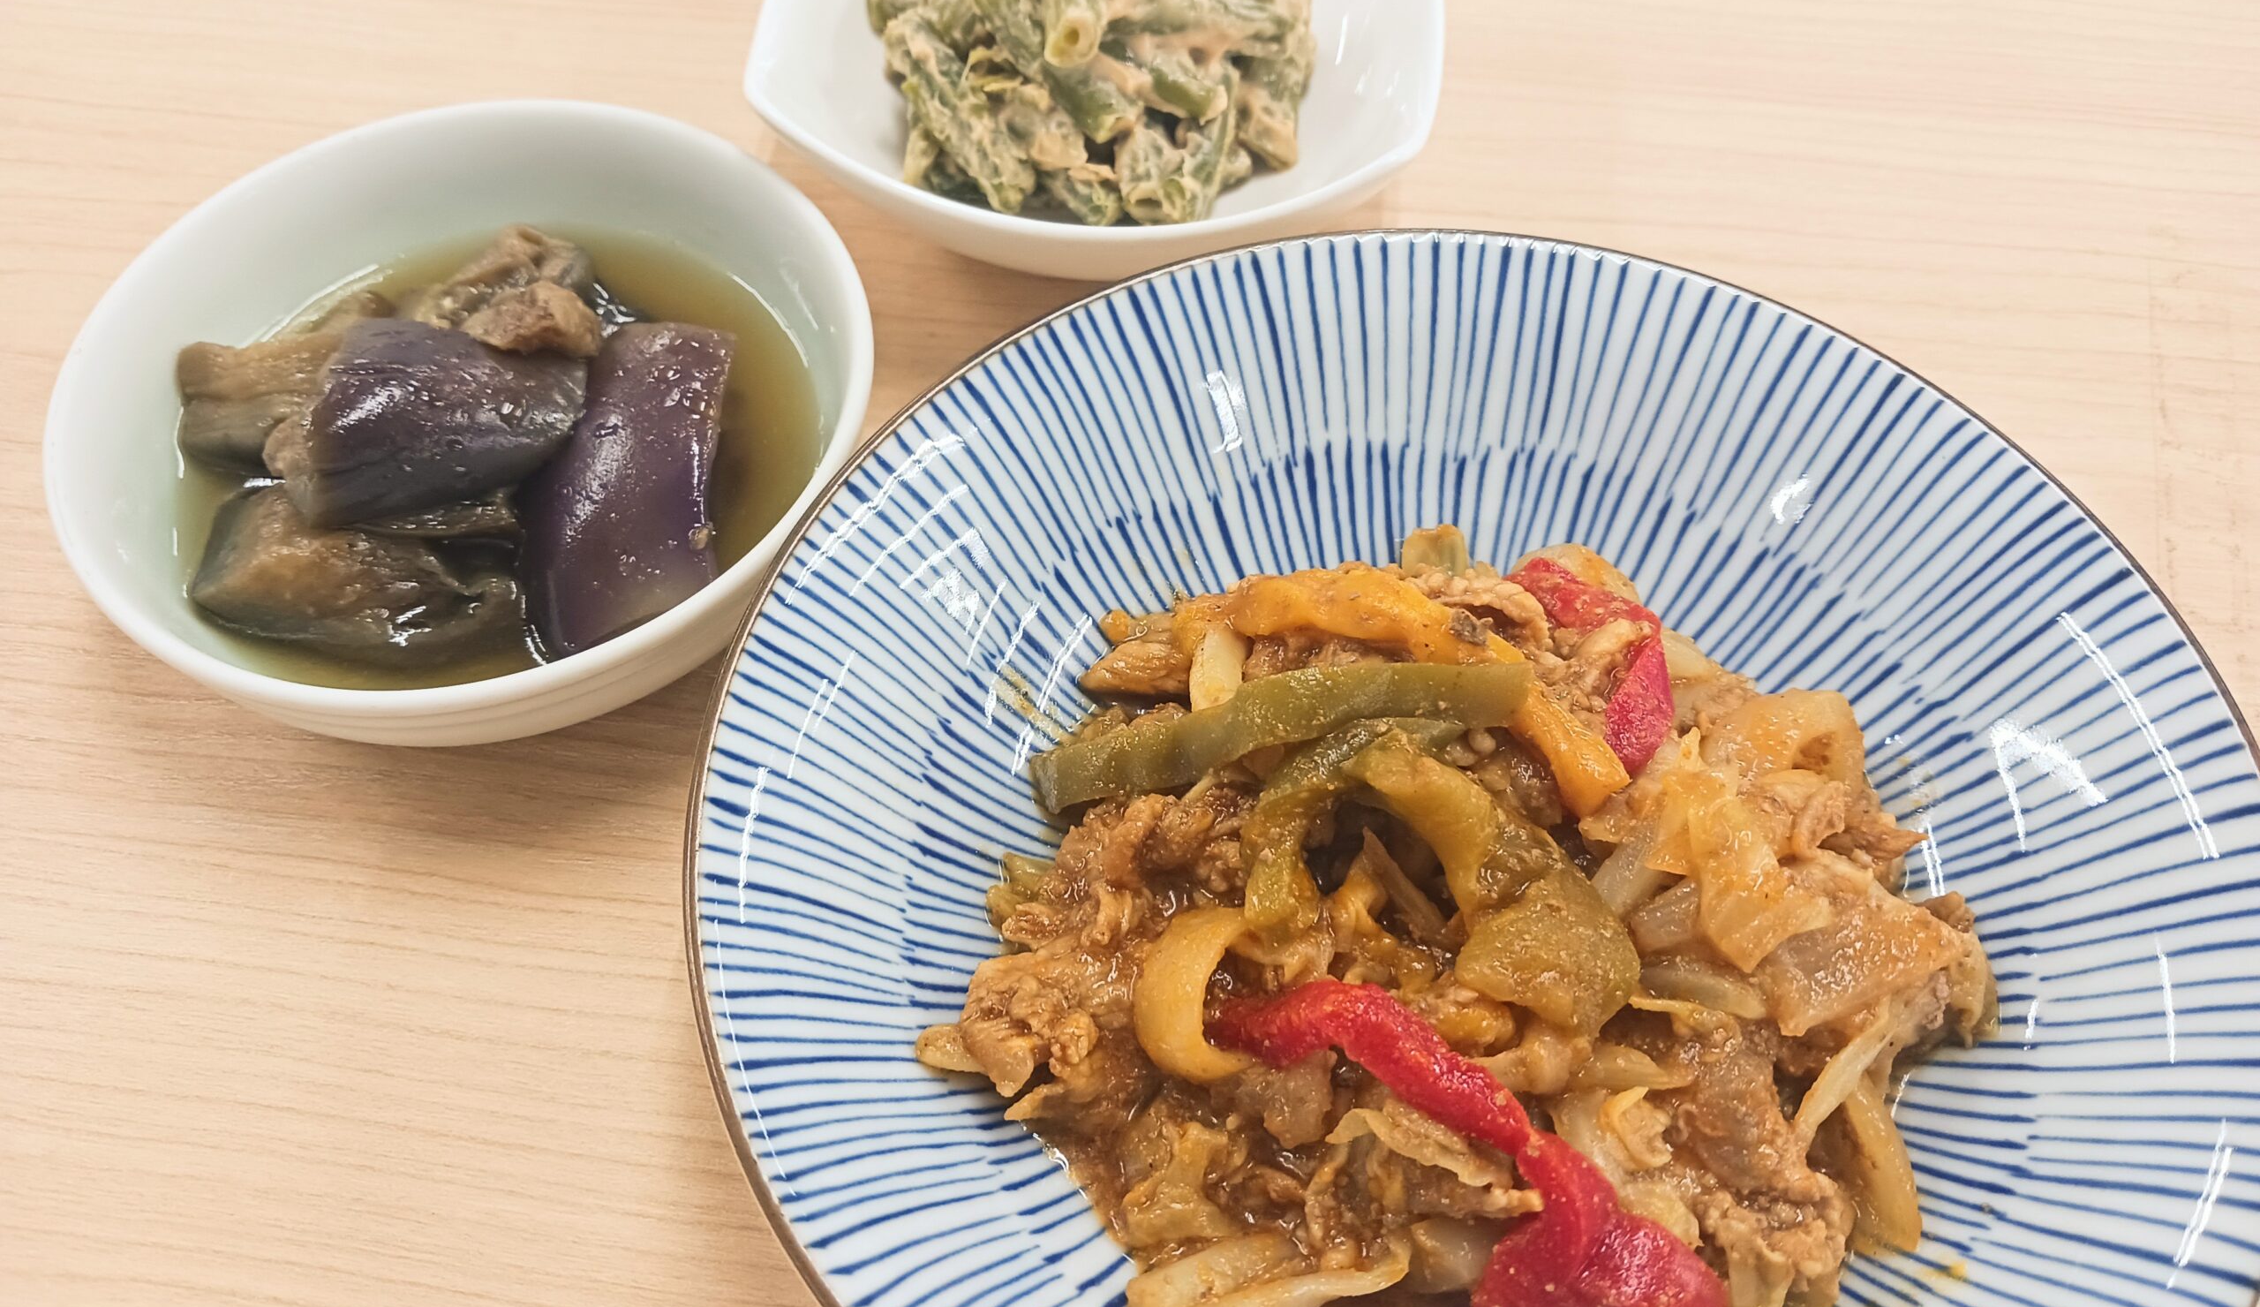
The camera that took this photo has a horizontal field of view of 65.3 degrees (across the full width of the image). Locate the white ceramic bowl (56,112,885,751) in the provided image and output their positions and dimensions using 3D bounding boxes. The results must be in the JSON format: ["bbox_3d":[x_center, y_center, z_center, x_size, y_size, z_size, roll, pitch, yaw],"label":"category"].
[{"bbox_3d":[-0.107,-0.032,0.303,0.128,0.047,0.128,2,57,0],"label":"white ceramic bowl"}]

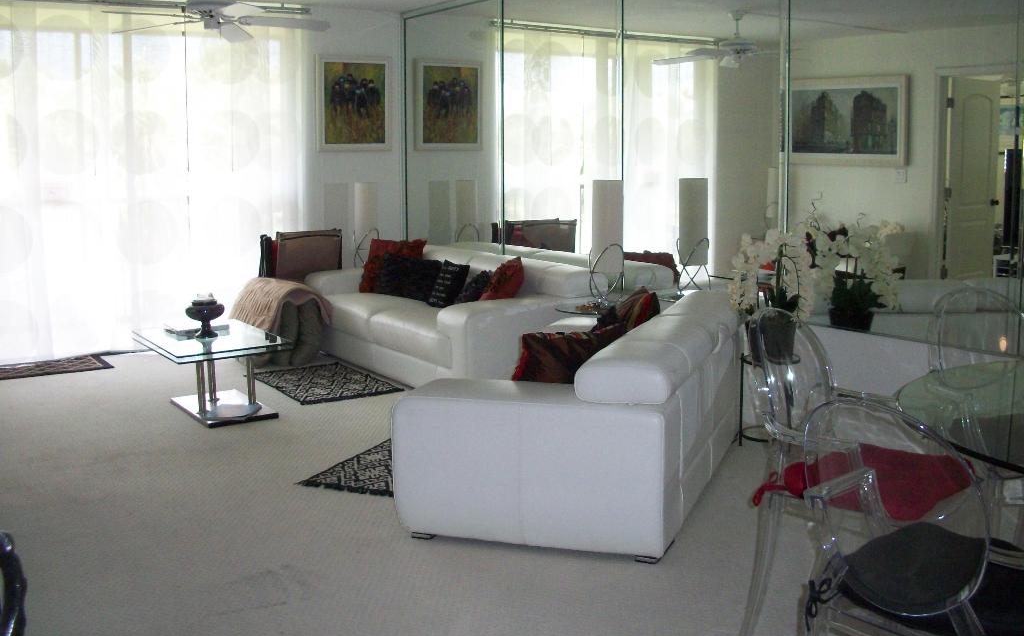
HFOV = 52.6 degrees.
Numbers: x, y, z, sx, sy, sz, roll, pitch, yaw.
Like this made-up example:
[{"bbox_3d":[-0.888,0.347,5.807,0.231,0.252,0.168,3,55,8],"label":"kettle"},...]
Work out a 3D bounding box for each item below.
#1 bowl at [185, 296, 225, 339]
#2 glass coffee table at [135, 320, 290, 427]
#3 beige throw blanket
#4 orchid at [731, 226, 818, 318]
[{"bbox_3d":[-1.594,-0.001,5.400,0.202,0.202,0.202,0,9,0],"label":"bowl"},{"bbox_3d":[-1.710,0.309,5.846,0.595,0.420,0.940,-7,11,-34],"label":"glass coffee table"},{"bbox_3d":[-1.618,-0.097,7.298,0.520,0.325,0.800,-7,11,-34],"label":"beige throw blanket"},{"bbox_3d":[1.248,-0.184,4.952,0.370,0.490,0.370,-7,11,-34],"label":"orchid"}]

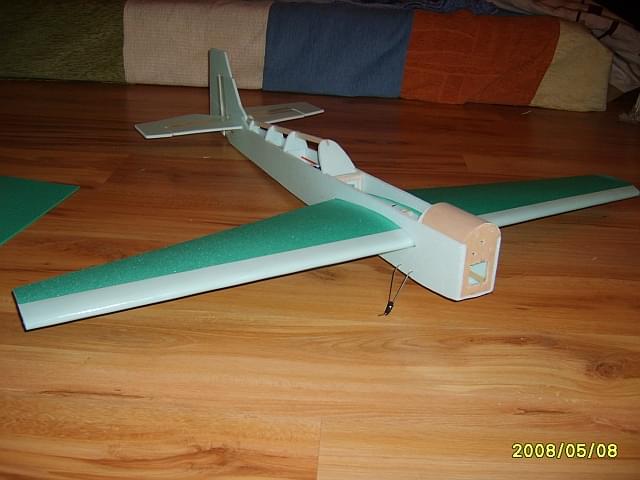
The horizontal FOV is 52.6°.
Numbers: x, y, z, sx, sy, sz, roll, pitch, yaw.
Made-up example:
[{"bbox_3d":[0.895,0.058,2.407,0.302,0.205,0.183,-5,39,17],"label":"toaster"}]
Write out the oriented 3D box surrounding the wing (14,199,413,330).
[{"bbox_3d":[-0.145,0.010,0.933,0.546,0.036,0.226,-11,29,-29],"label":"wing"}]

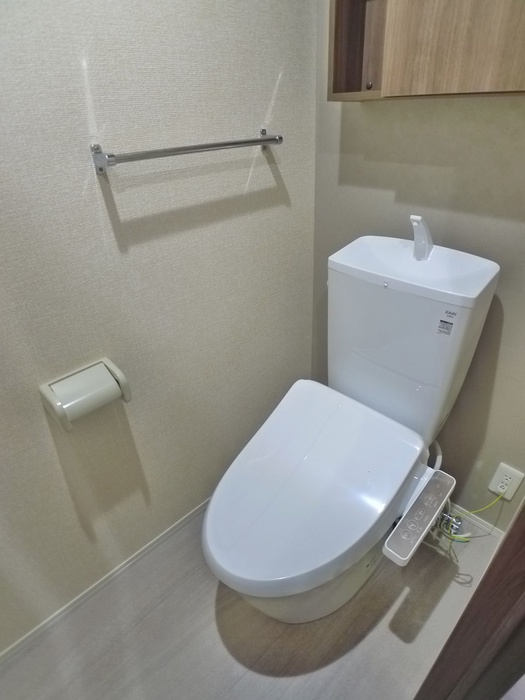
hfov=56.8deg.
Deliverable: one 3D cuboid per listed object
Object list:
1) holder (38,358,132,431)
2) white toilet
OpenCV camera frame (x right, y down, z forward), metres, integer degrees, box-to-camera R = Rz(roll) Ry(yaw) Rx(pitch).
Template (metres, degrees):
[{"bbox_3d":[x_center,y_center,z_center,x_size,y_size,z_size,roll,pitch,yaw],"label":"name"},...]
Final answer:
[{"bbox_3d":[-0.376,0.100,1.056,0.095,0.086,0.164,24,38,38],"label":"holder"},{"bbox_3d":[0.189,0.221,1.175,0.456,0.936,0.813,24,38,38],"label":"white toilet"}]

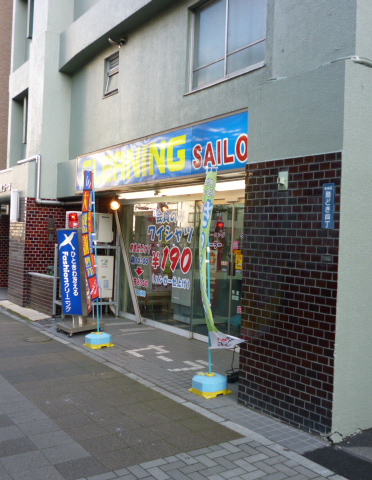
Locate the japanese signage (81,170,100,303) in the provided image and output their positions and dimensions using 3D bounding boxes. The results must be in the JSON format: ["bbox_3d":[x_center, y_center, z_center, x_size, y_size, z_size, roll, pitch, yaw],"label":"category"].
[{"bbox_3d":[-1.390,-0.062,7.500,0.140,1.840,0.450,1,1,-42],"label":"japanese signage"}]

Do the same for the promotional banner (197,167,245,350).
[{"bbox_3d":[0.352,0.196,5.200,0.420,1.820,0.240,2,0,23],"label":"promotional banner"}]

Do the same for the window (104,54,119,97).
[{"bbox_3d":[-1.388,-3.136,9.894,0.120,0.770,0.580,2,1,-34],"label":"window"}]

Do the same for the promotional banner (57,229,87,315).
[{"bbox_3d":[-1.795,0.504,8.150,0.440,1.330,0.200,-1,1,33],"label":"promotional banner"}]

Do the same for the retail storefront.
[{"bbox_3d":[-0.460,-0.026,8.144,0.750,3.080,5.450,2,1,-34],"label":"retail storefront"}]

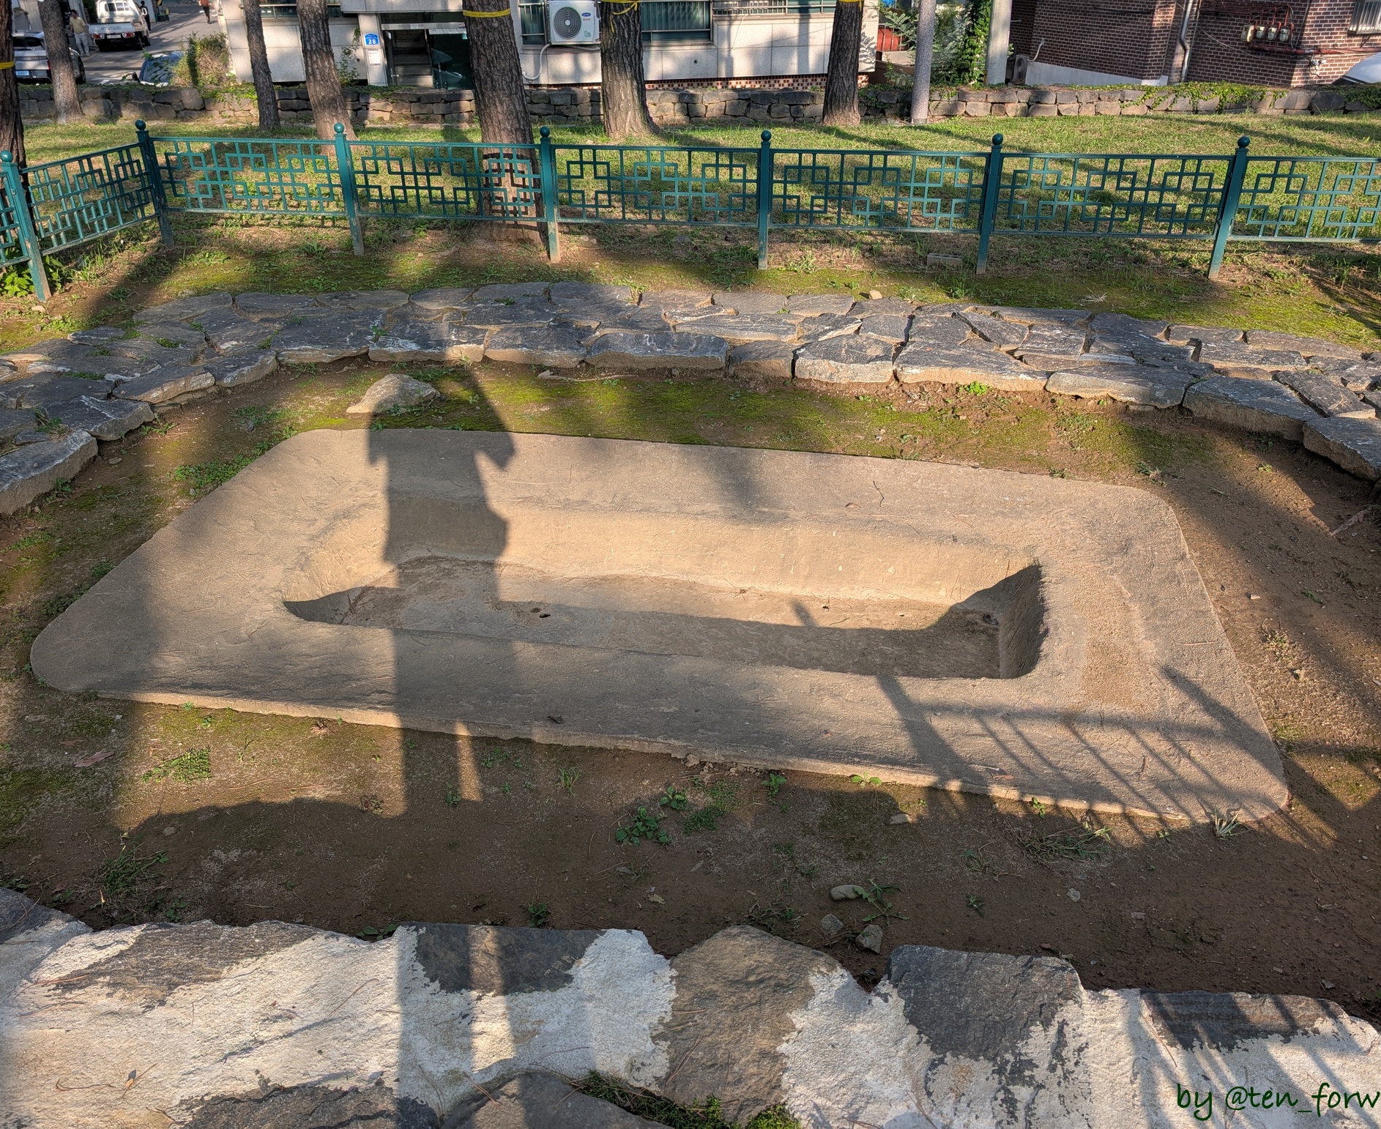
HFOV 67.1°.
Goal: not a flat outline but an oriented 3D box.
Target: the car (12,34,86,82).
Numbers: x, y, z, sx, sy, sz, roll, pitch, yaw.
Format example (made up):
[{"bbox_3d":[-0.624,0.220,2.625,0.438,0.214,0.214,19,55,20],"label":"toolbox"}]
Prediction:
[{"bbox_3d":[-19.884,-15.229,31.500,1.830,1.580,4.350,-8,30,-14],"label":"car"}]

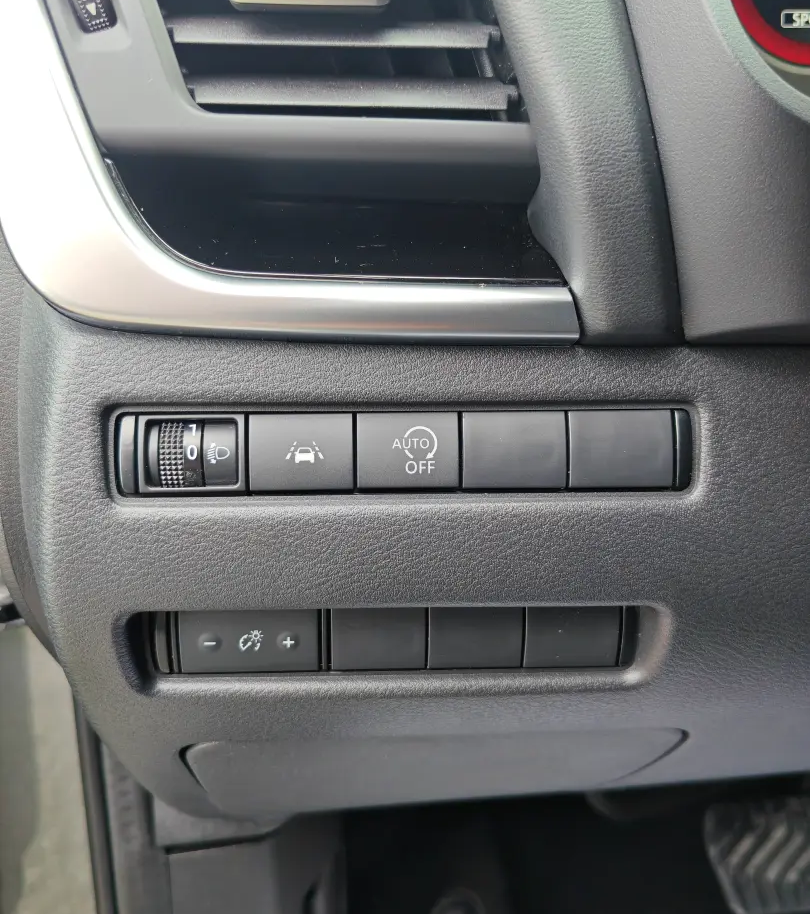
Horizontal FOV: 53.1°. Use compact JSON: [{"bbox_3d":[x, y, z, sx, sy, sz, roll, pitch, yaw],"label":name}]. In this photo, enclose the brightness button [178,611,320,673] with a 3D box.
[{"bbox_3d":[-0.044,0.051,0.236,0.039,0.020,0.009,-1,13,0],"label":"brightness button"}]

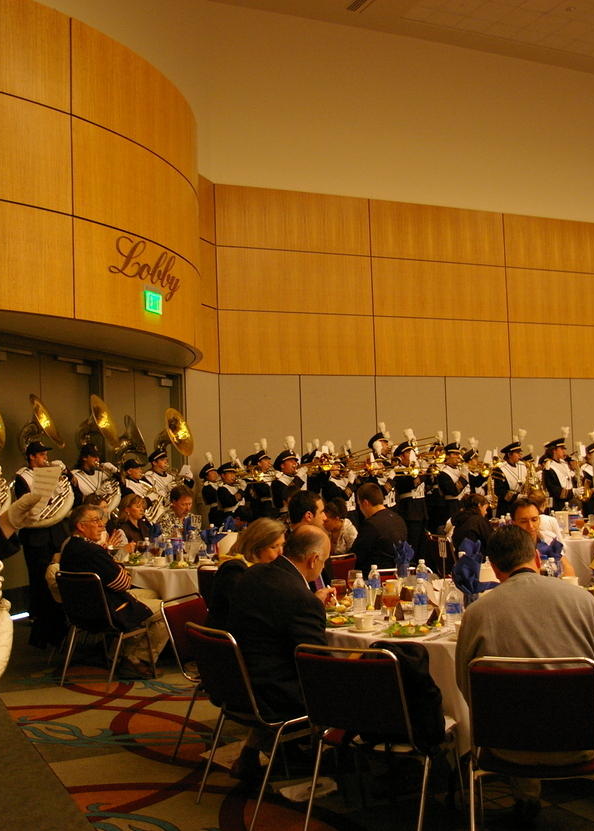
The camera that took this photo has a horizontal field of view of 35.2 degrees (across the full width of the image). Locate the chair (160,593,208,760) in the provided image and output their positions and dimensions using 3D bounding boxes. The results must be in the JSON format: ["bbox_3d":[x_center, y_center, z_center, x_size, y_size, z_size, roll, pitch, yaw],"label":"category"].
[{"bbox_3d":[-0.356,1.431,5.170,0.560,0.830,0.480,-4,-4,29],"label":"chair"}]

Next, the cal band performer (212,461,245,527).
[{"bbox_3d":[-0.859,1.416,11.941,0.460,1.680,0.480,-3,-4,28],"label":"cal band performer"}]

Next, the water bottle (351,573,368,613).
[{"bbox_3d":[0.332,0.944,4.980,0.066,0.210,0.066,-2,-3,0],"label":"water bottle"}]

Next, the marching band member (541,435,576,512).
[{"bbox_3d":[3.434,1.231,12.300,0.450,1.820,0.520,-4,-4,38],"label":"marching band member"}]

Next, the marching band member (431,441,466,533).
[{"bbox_3d":[2.117,1.290,13.000,0.470,1.830,0.540,-4,-4,30],"label":"marching band member"}]

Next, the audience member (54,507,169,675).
[{"bbox_3d":[-1.362,1.315,6.950,0.740,1.310,0.530,1,-4,-40],"label":"audience member"}]

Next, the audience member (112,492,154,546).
[{"bbox_3d":[-1.435,1.446,8.870,0.720,1.300,0.500,-4,-4,38],"label":"audience member"}]

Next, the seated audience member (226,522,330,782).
[{"bbox_3d":[-0.031,1.150,4.430,0.760,1.260,0.530,1,-4,-37],"label":"seated audience member"}]

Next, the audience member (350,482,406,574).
[{"bbox_3d":[0.572,1.194,6.650,0.510,1.390,0.720,0,-4,-24],"label":"audience member"}]

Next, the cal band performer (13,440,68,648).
[{"bbox_3d":[-2.273,1.163,8.300,0.500,1.850,0.580,-3,-4,22],"label":"cal band performer"}]

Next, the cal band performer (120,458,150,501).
[{"bbox_3d":[-1.742,1.337,10.100,0.480,1.680,0.550,-3,-4,25],"label":"cal band performer"}]

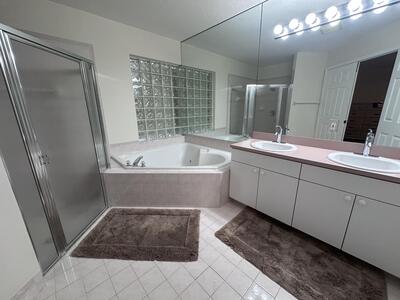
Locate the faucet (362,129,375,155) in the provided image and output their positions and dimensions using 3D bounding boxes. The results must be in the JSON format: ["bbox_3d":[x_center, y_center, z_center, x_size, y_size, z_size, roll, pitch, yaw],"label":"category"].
[{"bbox_3d":[1.467,-0.036,1.404,0.145,0.220,0.065,-15,20,-41],"label":"faucet"}]

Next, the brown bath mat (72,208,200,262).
[{"bbox_3d":[-0.563,0.842,1.715,1.130,0.025,0.680,0,15,3],"label":"brown bath mat"}]

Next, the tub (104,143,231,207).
[{"bbox_3d":[-0.369,0.298,2.799,2.050,0.500,1.620,0,15,2],"label":"tub"}]

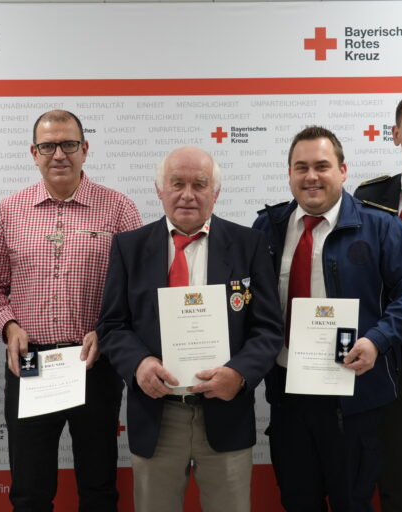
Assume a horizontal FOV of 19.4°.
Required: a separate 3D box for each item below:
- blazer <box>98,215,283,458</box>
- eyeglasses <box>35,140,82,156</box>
[{"bbox_3d":[-0.030,0.252,3.770,0.580,0.765,0.360,0,3,2],"label":"blazer"},{"bbox_3d":[-0.454,-0.342,3.747,0.143,0.044,0.142,-5,6,-6],"label":"eyeglasses"}]

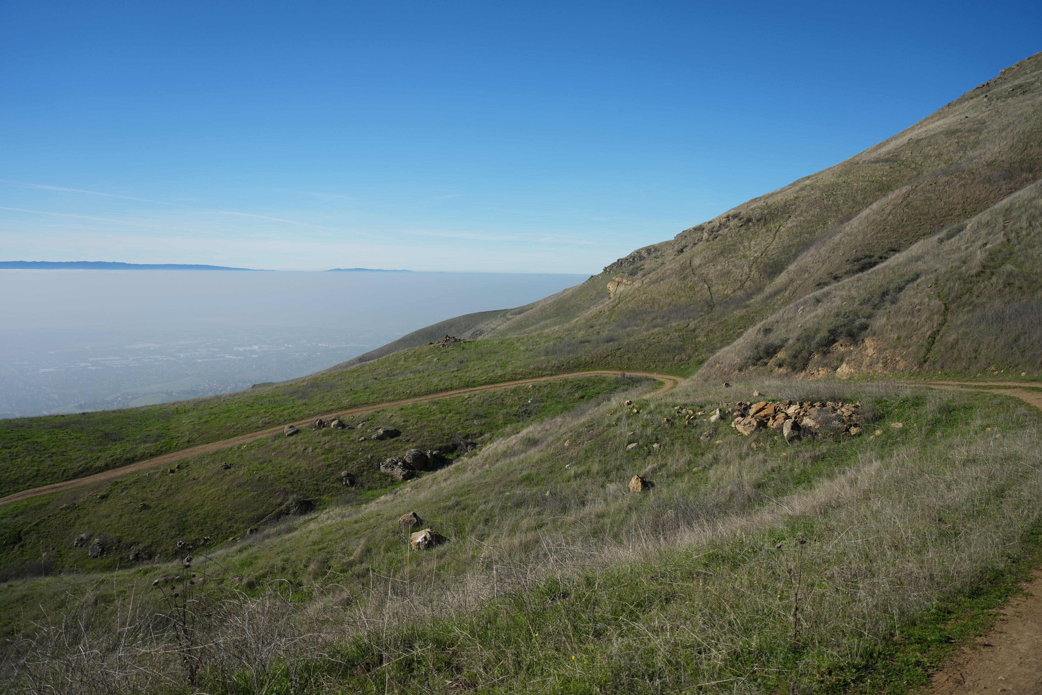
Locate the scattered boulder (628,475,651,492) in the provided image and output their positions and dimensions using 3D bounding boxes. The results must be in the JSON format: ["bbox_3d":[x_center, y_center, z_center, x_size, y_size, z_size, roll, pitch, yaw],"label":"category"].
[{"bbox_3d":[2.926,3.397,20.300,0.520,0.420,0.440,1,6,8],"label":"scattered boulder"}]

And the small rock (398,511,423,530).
[{"bbox_3d":[-2.736,4.312,20.100,0.620,0.440,0.500,0,6,-8],"label":"small rock"}]

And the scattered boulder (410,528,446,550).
[{"bbox_3d":[-2.195,4.497,19.000,0.800,0.460,0.570,0,6,-7],"label":"scattered boulder"}]

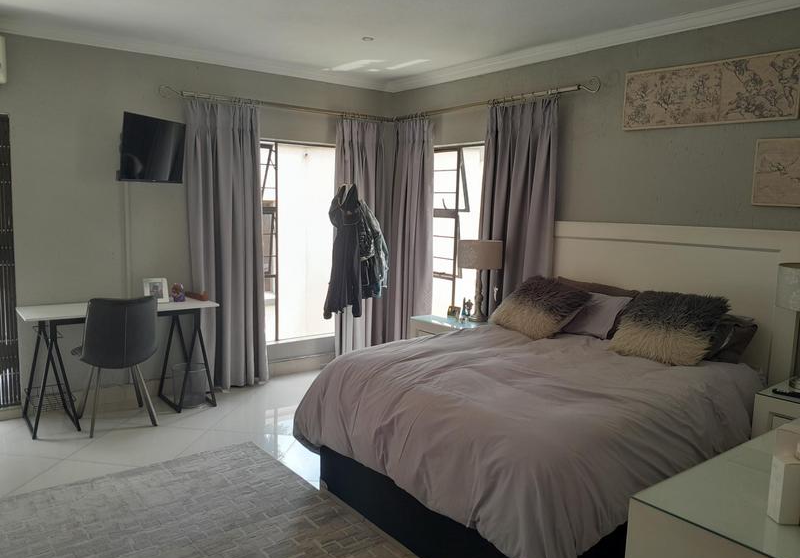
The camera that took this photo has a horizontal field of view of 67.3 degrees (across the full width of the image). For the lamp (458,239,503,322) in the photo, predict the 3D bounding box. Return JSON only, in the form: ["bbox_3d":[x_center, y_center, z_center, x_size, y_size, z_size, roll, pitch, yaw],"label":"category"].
[{"bbox_3d":[0.580,0.013,4.325,0.314,0.567,0.314,1,7,0],"label":"lamp"}]

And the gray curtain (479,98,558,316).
[{"bbox_3d":[0.817,-0.144,4.339,0.158,2.205,0.656,-4,9,-38],"label":"gray curtain"}]

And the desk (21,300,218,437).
[{"bbox_3d":[-1.932,0.559,4.208,1.194,0.753,0.520,-4,9,-36],"label":"desk"}]

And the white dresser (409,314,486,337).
[{"bbox_3d":[0.443,0.639,4.312,0.467,0.678,0.597,-4,9,-38],"label":"white dresser"}]

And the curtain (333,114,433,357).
[{"bbox_3d":[-0.144,-0.261,5.176,0.625,2.182,0.640,-4,9,-38],"label":"curtain"}]

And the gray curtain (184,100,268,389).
[{"bbox_3d":[-1.308,-0.217,4.599,0.610,2.187,0.143,-4,9,-38],"label":"gray curtain"}]

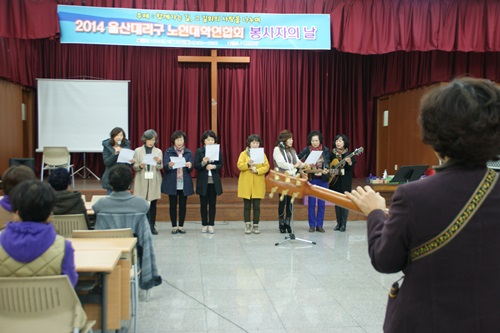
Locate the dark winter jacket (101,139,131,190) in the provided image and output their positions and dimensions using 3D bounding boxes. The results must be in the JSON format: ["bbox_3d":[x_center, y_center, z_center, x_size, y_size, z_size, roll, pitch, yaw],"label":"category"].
[{"bbox_3d":[-2.097,-0.032,9.250,0.520,0.820,0.380,0,2,-22],"label":"dark winter jacket"}]

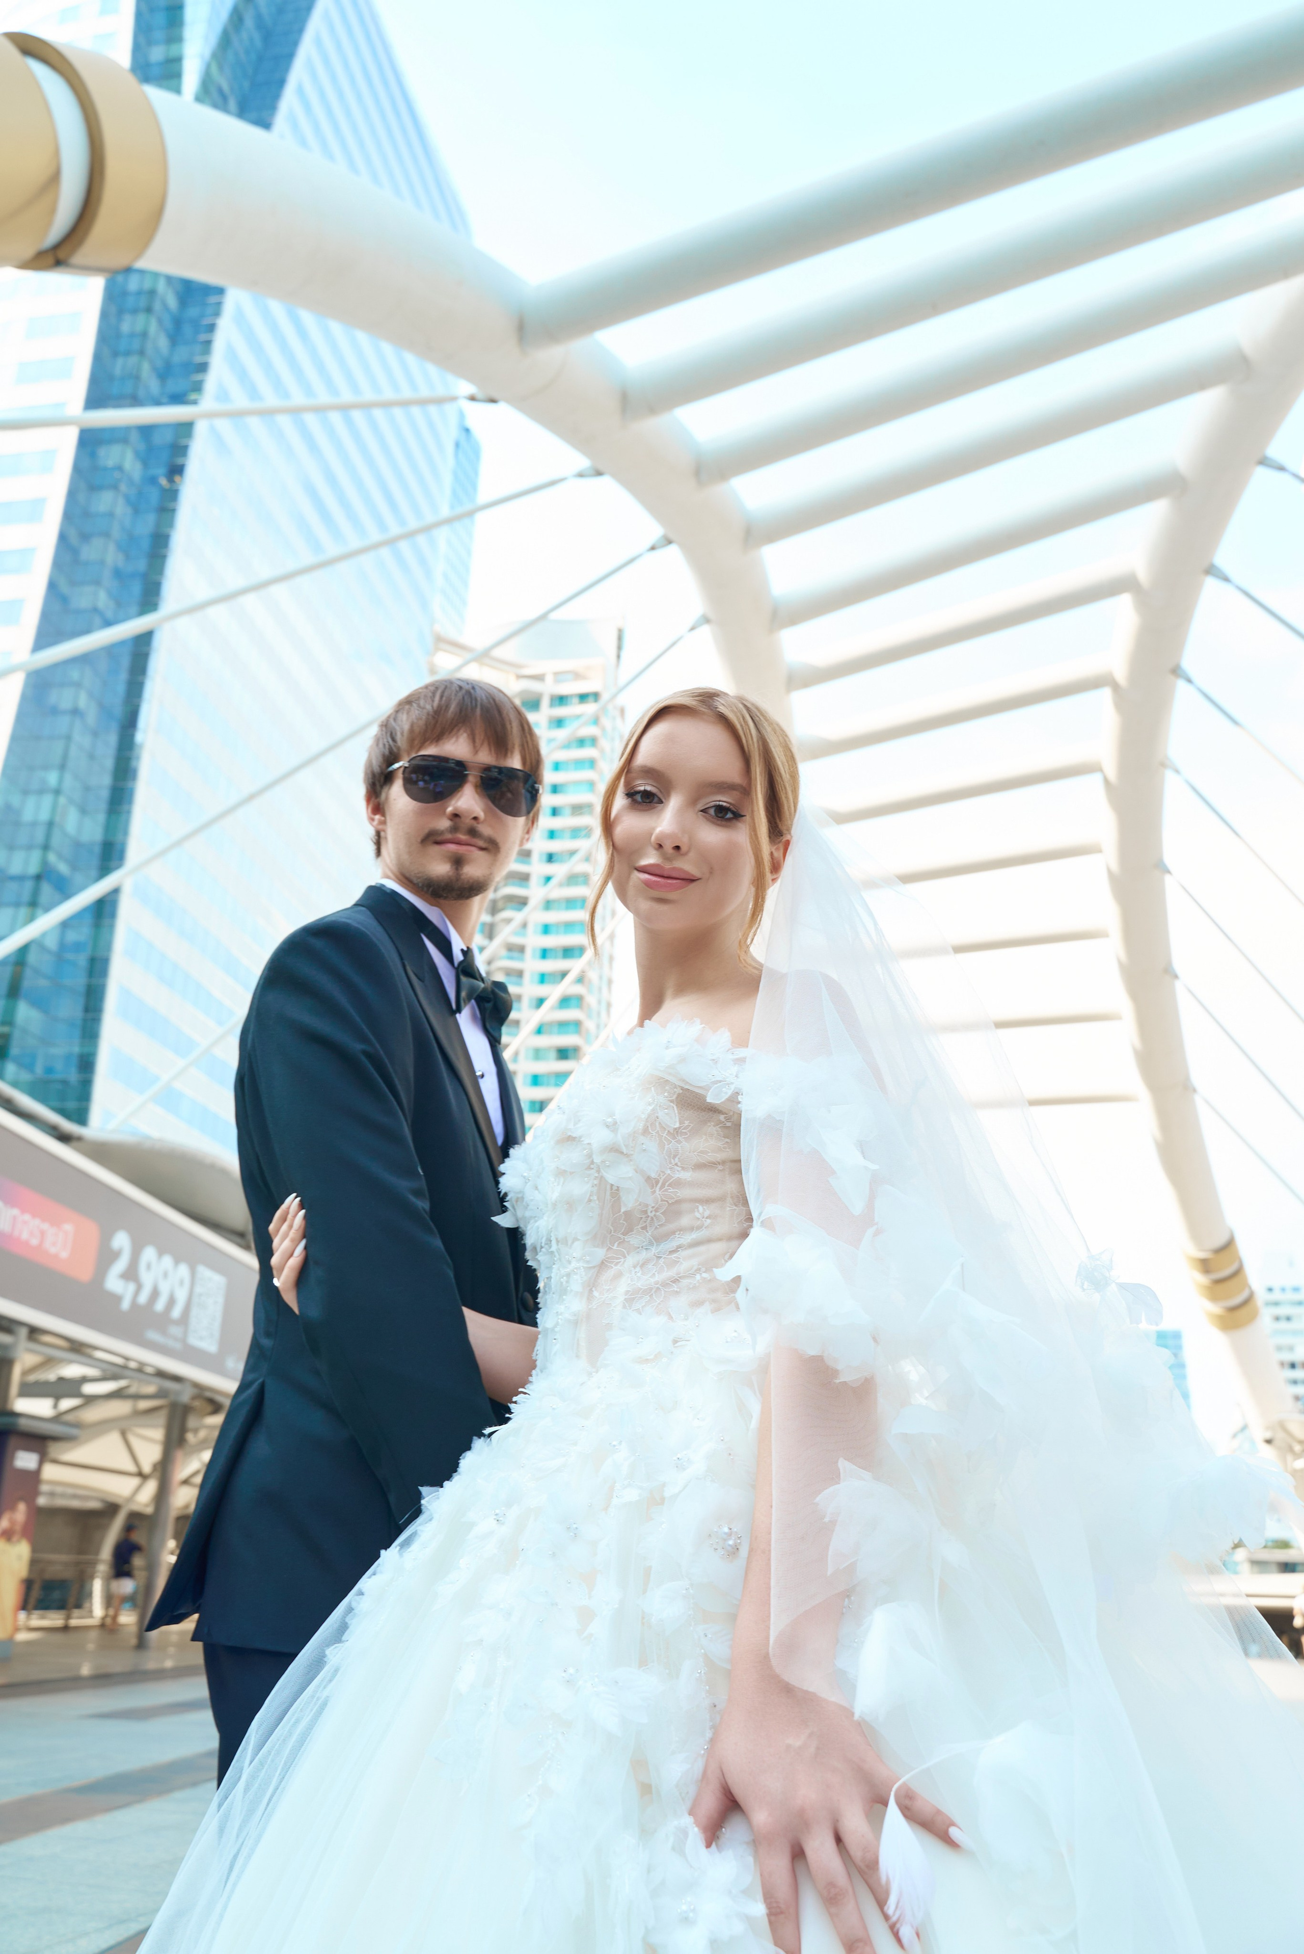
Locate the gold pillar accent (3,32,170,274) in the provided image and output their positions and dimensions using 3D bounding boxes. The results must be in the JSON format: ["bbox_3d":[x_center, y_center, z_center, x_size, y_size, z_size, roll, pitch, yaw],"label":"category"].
[{"bbox_3d":[-2.430,-3.060,5.660,0.800,0.800,0.880,27,31,16],"label":"gold pillar accent"}]

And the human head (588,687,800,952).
[{"bbox_3d":[0.044,-0.143,1.360,0.180,0.235,0.220,6,-7,21],"label":"human head"}]

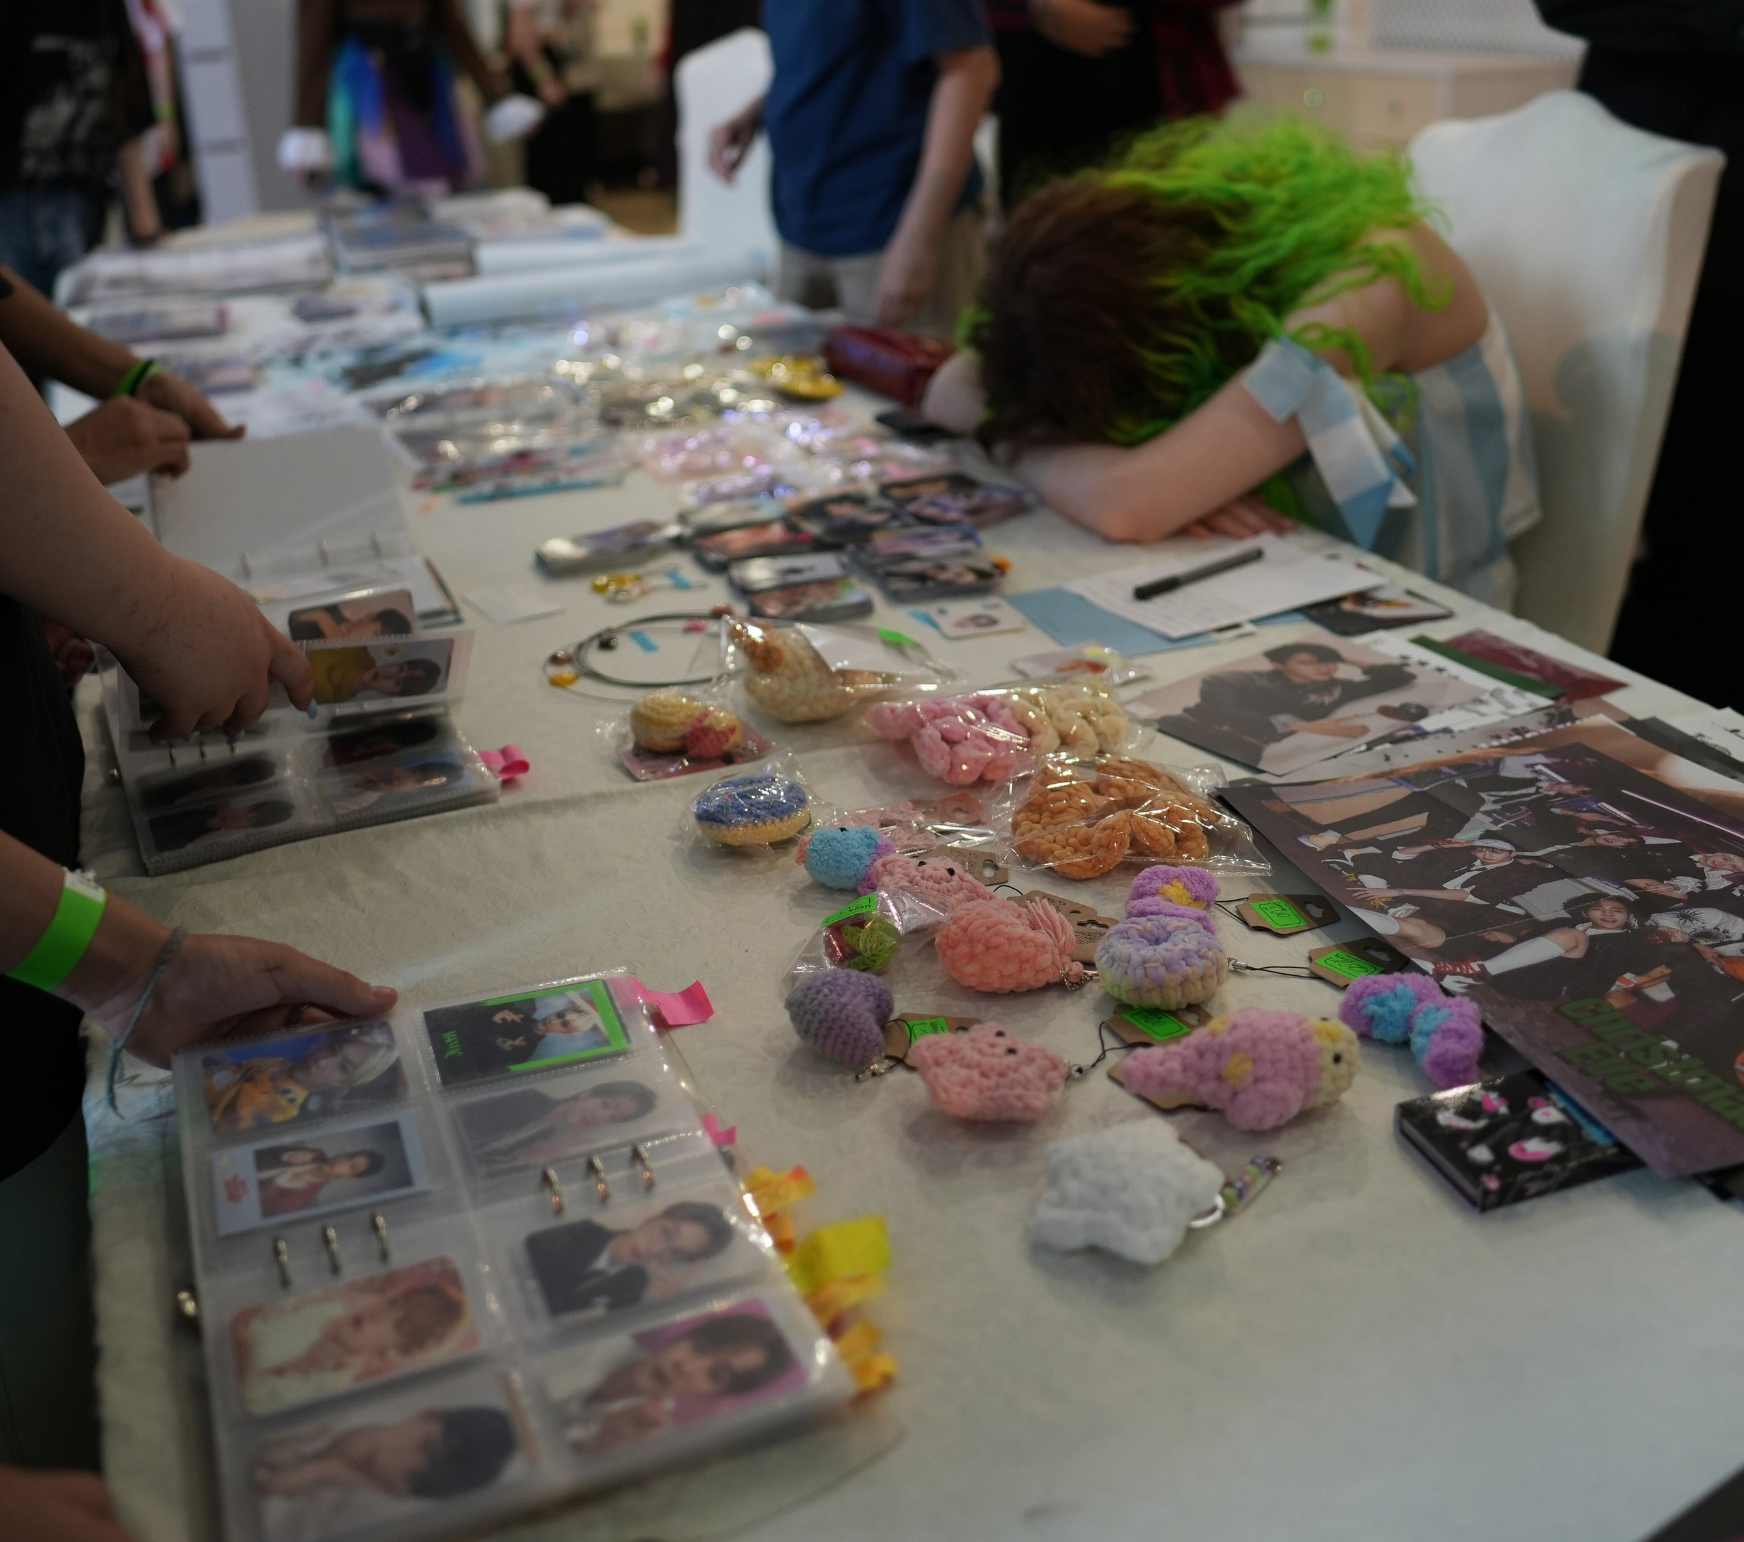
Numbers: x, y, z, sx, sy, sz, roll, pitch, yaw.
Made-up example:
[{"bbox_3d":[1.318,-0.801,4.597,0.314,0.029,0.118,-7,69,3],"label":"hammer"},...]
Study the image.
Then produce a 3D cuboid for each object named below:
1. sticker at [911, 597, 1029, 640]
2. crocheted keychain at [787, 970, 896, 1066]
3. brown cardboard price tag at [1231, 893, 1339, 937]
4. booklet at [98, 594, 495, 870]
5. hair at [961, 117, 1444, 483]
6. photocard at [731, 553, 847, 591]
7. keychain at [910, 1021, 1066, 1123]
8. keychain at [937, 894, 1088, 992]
[{"bbox_3d":[0.080,-0.122,1.398,0.072,0.002,0.066,-9,28,-19],"label":"sticker"},{"bbox_3d":[-0.015,0.122,0.853,0.053,0.039,0.056,-1,24,0],"label":"crocheted keychain"},{"bbox_3d":[0.221,0.074,0.925,0.050,0.003,0.043,-9,26,-14],"label":"brown cardboard price tag"},{"bbox_3d":[-0.398,-0.051,1.161,0.217,0.068,0.290,-13,29,-26],"label":"booklet"},{"bbox_3d":[0.299,-0.454,1.666,0.450,0.310,0.280,-10,28,-21],"label":"hair"},{"bbox_3d":[-0.072,-0.178,1.551,0.092,0.004,0.066,-8,26,-13],"label":"photocard"},{"bbox_3d":[0.055,0.141,0.819,0.072,0.030,0.063,-5,25,-9],"label":"keychain"},{"bbox_3d":[0.073,0.091,0.911,0.076,0.044,0.055,4,25,10],"label":"keychain"}]

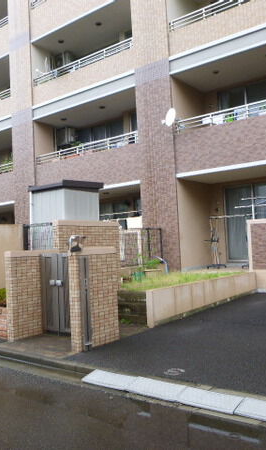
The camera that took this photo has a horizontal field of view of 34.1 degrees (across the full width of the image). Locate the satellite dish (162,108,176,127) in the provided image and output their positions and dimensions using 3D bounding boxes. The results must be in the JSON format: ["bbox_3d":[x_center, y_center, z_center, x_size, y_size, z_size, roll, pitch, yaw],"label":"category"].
[{"bbox_3d":[0.988,-2.918,11.793,0.300,0.480,0.460,-1,-3,-31],"label":"satellite dish"}]

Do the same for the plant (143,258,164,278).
[{"bbox_3d":[0.468,0.992,9.884,0.377,0.428,0.357,-4,-3,39],"label":"plant"}]

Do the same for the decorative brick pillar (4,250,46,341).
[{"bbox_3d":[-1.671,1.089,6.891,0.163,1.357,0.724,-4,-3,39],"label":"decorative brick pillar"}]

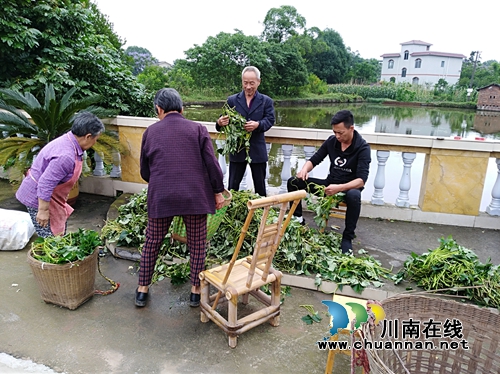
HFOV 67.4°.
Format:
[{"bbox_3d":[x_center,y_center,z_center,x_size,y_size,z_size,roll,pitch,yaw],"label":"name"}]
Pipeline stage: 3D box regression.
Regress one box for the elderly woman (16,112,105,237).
[{"bbox_3d":[-1.448,0.084,2.949,0.650,1.270,0.450,-2,16,-16],"label":"elderly woman"}]

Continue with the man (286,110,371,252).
[{"bbox_3d":[0.757,-0.099,3.599,0.680,1.280,0.720,14,19,35],"label":"man"}]

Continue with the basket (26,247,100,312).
[{"bbox_3d":[-1.317,0.622,2.699,0.460,0.380,0.460,-3,16,-17],"label":"basket"}]

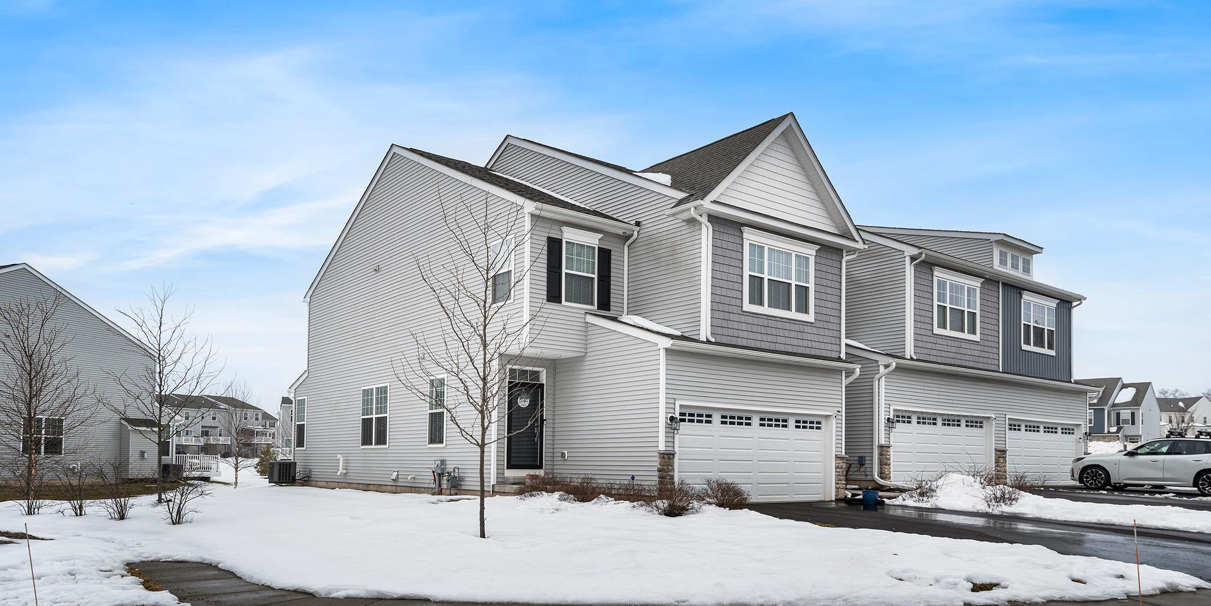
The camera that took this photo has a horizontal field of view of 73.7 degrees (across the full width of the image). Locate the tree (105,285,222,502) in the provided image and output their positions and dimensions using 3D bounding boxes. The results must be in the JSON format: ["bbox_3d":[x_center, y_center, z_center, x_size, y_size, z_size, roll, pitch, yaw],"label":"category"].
[{"bbox_3d":[-9.760,1.937,17.815,2.484,4.778,2.484,0,-10,0],"label":"tree"}]

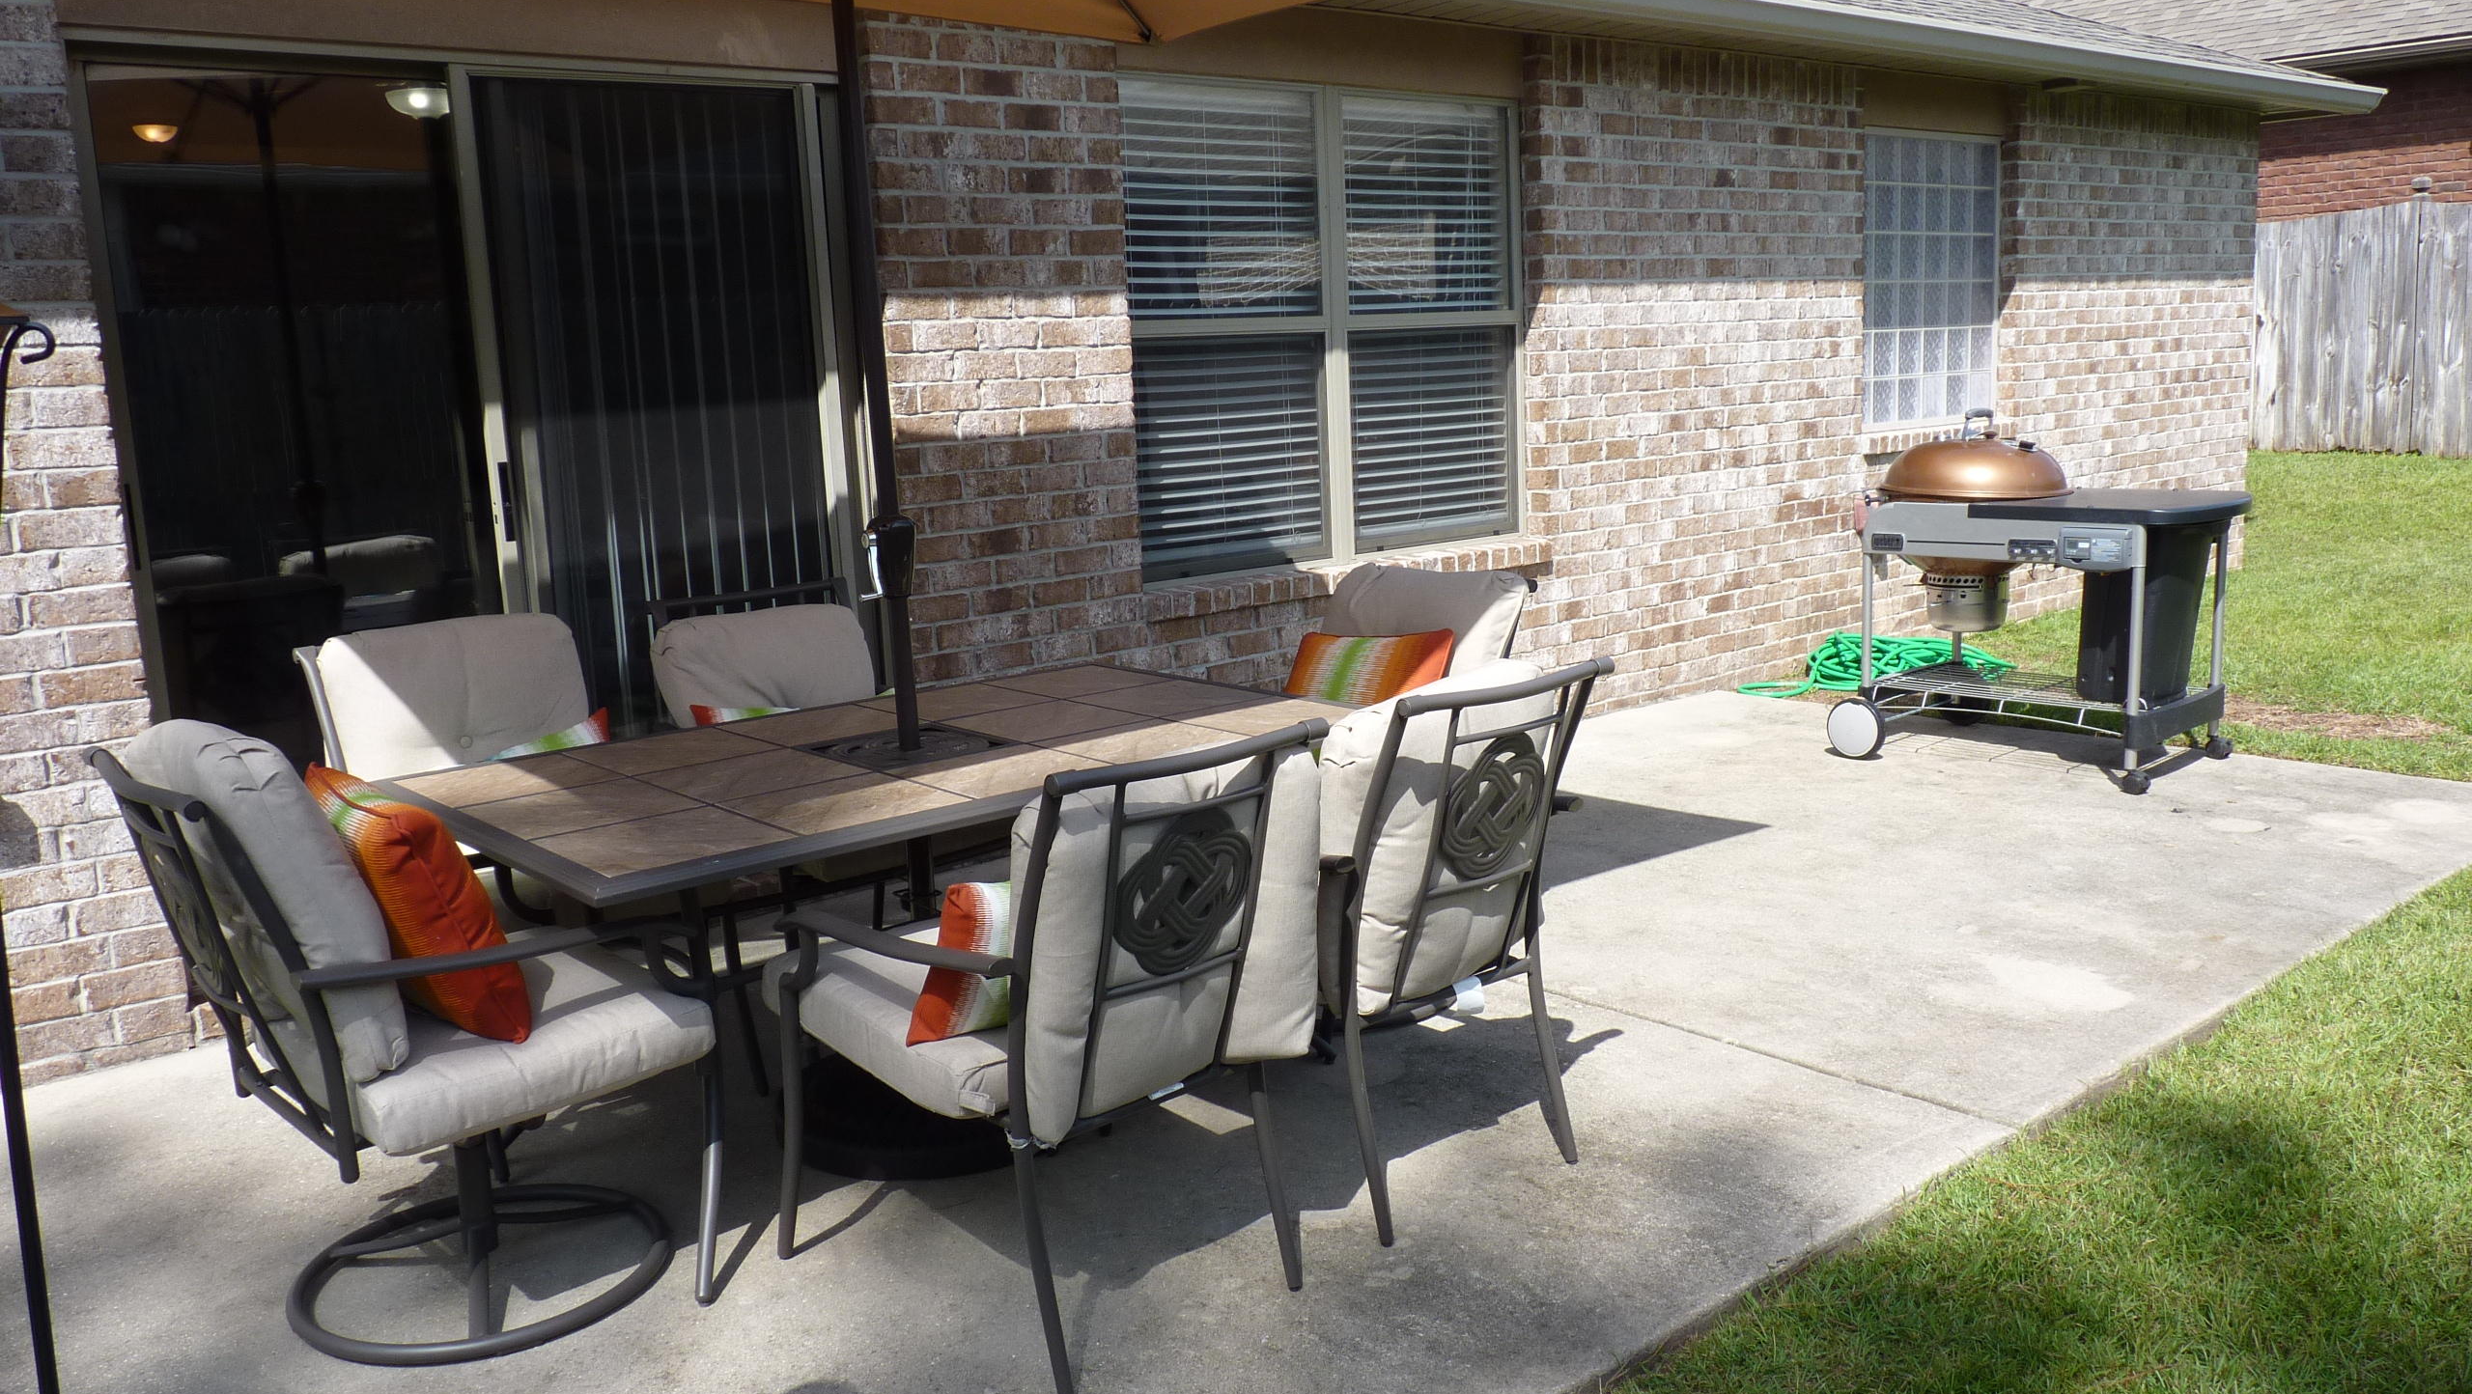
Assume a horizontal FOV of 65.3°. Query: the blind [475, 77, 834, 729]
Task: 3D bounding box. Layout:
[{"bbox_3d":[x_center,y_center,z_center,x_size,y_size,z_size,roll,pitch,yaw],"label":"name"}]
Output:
[{"bbox_3d":[-1.401,-0.539,4.908,0.950,1.980,0.060,-11,13,-39],"label":"blind"}]

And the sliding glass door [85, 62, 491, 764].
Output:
[{"bbox_3d":[-2.047,-0.408,4.407,0.845,1.955,0.060,-11,13,-39],"label":"sliding glass door"}]

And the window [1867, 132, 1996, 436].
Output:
[{"bbox_3d":[3.024,-1.844,8.566,1.290,1.262,0.100,-11,13,-39],"label":"window"}]

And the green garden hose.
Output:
[{"bbox_3d":[2.510,-0.146,7.579,0.920,0.190,0.690,-11,13,-39],"label":"green garden hose"}]

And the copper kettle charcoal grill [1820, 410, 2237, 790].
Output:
[{"bbox_3d":[2.547,-0.339,6.003,0.750,1.095,1.150,-11,13,-39],"label":"copper kettle charcoal grill"}]

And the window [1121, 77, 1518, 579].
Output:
[{"bbox_3d":[0.299,-1.201,6.300,1.830,1.500,0.100,-11,13,-39],"label":"window"}]

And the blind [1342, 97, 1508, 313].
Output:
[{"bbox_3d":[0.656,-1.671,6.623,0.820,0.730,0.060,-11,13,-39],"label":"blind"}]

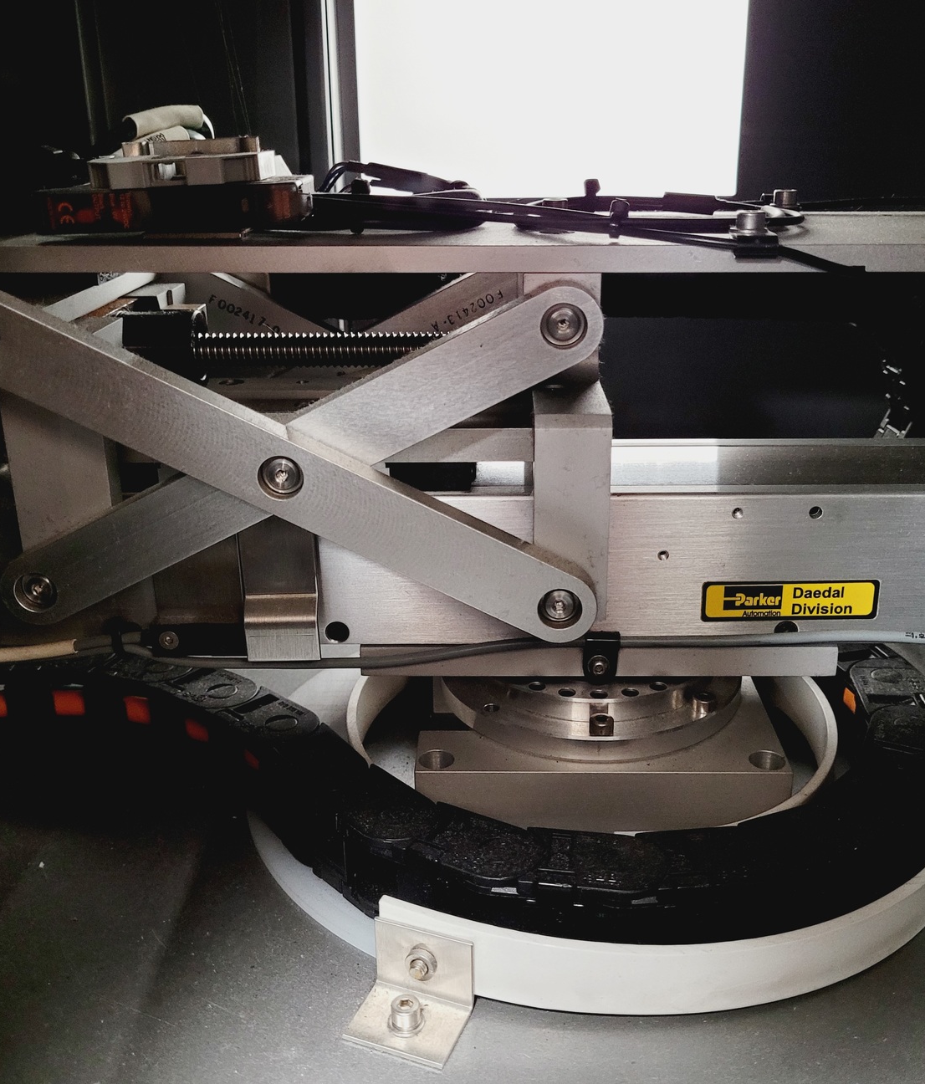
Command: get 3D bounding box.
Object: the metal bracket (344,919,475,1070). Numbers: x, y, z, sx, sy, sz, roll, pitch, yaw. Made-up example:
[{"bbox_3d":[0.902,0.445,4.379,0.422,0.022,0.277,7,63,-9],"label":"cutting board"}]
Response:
[{"bbox_3d":[-0.017,0.140,0.339,0.033,0.029,0.026,8,23,19],"label":"metal bracket"}]

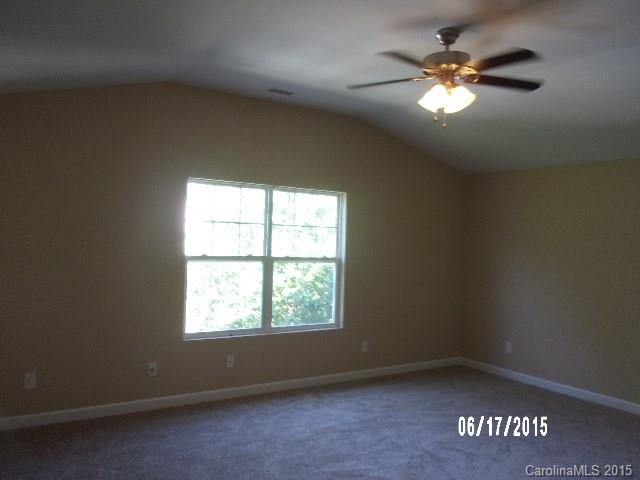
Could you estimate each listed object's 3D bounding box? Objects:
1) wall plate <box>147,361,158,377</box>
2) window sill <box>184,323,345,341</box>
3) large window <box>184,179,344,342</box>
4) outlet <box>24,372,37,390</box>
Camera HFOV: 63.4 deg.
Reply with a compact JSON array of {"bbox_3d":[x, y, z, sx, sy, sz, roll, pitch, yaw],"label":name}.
[{"bbox_3d":[-1.409,1.093,4.366,0.075,0.119,0.014,2,0,-33],"label":"wall plate"},{"bbox_3d":[-0.492,0.873,4.992,1.710,0.050,0.100,2,0,-33],"label":"window sill"},{"bbox_3d":[-0.470,0.193,4.996,1.700,1.420,0.100,2,0,-33],"label":"large window"},{"bbox_3d":[-2.169,1.058,3.878,0.075,0.119,0.014,2,0,-33],"label":"outlet"}]

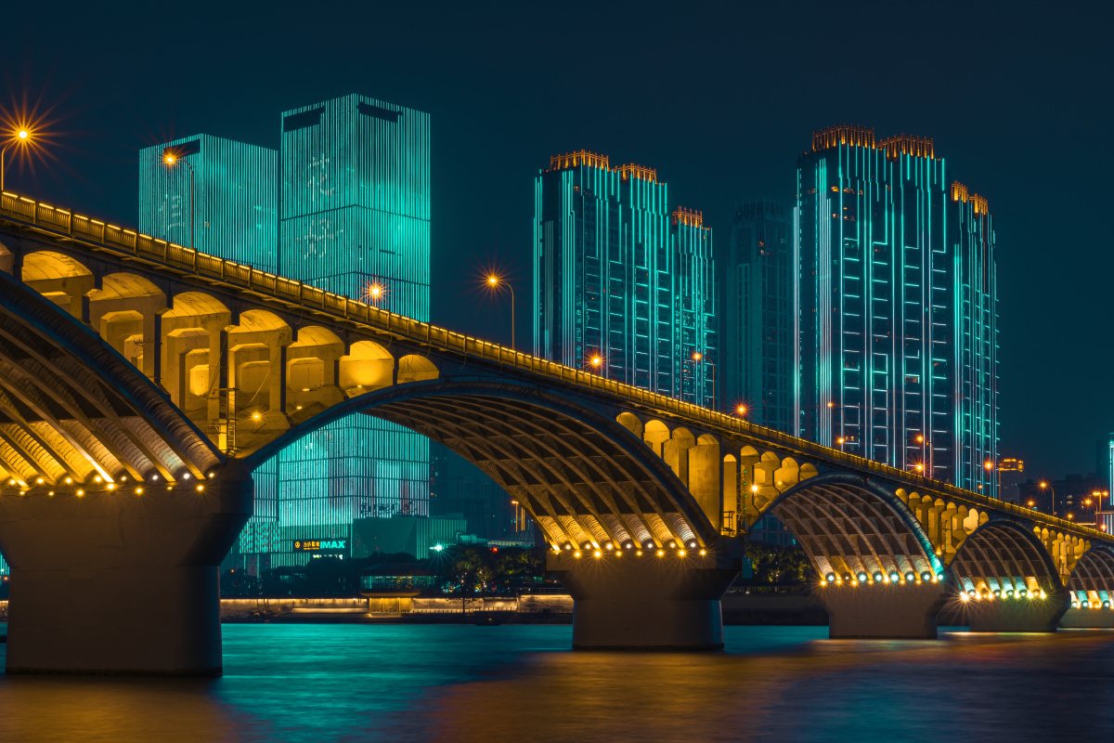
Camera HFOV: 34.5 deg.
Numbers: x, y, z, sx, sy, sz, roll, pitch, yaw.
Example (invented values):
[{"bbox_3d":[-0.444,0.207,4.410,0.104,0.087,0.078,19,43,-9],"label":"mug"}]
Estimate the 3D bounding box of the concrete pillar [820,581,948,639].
[{"bbox_3d":[45.150,33.380,251.550,18.000,8.050,5.000,-4,-9,27],"label":"concrete pillar"}]

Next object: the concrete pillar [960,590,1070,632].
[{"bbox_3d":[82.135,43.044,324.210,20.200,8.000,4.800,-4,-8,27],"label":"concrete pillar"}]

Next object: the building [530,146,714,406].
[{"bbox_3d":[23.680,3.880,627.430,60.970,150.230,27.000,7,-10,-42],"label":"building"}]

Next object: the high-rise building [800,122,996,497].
[{"bbox_3d":[115.790,-0.690,614.790,58.340,155.950,32.000,5,-9,-33],"label":"high-rise building"}]

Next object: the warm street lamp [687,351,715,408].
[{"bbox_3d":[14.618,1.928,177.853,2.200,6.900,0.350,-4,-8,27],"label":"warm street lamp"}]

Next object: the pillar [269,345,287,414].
[{"bbox_3d":[-17.380,0.490,111.760,0.870,4.430,0.550,-4,-9,27],"label":"pillar"}]

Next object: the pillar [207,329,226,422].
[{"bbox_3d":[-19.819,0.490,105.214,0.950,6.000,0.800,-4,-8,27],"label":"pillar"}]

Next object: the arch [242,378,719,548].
[{"bbox_3d":[-9.645,7.637,145.163,19.000,10.800,76.000,-4,-8,27],"label":"arch"}]

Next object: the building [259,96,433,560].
[{"bbox_3d":[-82.090,-7.530,736.510,42.000,201.700,40.300,-7,-10,42],"label":"building"}]

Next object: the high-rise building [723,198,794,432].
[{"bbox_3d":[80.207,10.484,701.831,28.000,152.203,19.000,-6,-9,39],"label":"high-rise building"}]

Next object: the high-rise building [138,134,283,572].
[{"bbox_3d":[-155.570,-0.428,806.070,44.000,199.746,44.000,-6,-9,41],"label":"high-rise building"}]

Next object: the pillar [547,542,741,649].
[{"bbox_3d":[8.860,22.760,181.040,18.600,10.250,5.000,-4,-9,27],"label":"pillar"}]

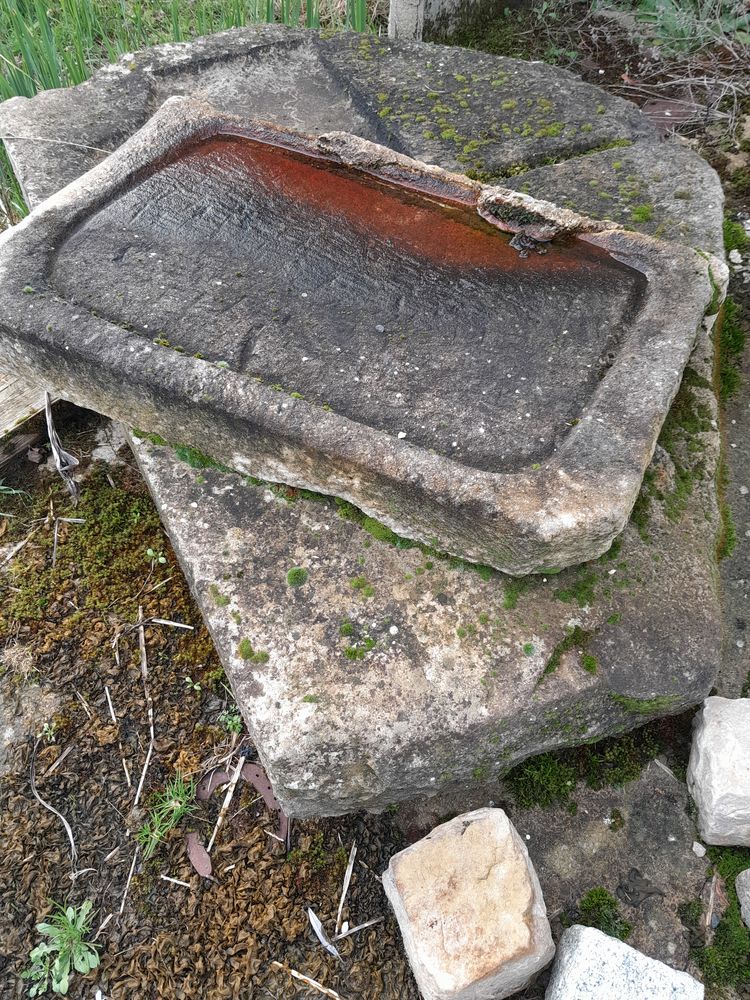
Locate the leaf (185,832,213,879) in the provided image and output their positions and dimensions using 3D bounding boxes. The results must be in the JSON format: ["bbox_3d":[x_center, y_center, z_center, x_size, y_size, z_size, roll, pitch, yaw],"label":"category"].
[{"bbox_3d":[-0.251,0.503,1.107,0.022,0.010,0.067,-28,60,-18],"label":"leaf"}]

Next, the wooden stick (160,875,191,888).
[{"bbox_3d":[-0.279,0.532,1.089,0.045,0.006,0.005,14,56,10],"label":"wooden stick"}]

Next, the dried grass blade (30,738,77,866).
[{"bbox_3d":[-0.474,0.442,1.136,0.032,0.012,0.213,-25,53,-19],"label":"dried grass blade"}]

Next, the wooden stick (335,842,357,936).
[{"bbox_3d":[-0.039,0.538,1.082,0.006,0.010,0.121,10,56,7],"label":"wooden stick"}]

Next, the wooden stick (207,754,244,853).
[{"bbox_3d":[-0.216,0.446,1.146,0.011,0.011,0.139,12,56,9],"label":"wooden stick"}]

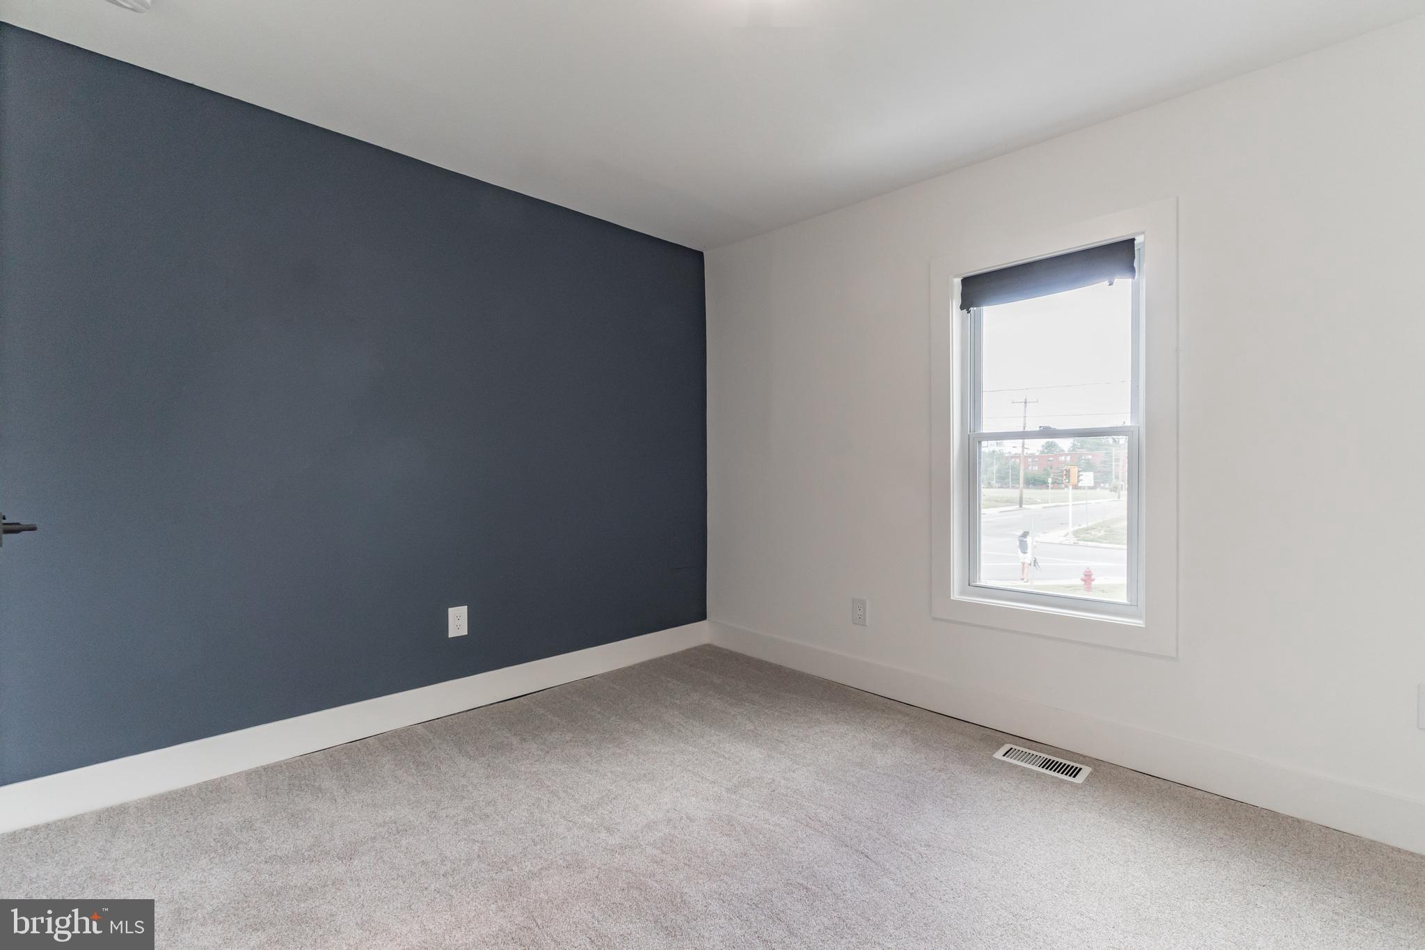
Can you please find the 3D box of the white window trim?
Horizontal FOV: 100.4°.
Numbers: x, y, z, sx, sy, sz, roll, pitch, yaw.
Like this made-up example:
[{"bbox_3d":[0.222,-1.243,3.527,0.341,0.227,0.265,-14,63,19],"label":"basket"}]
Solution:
[{"bbox_3d":[1.264,-0.157,2.275,0.140,1.520,0.840,0,0,-44],"label":"white window trim"}]

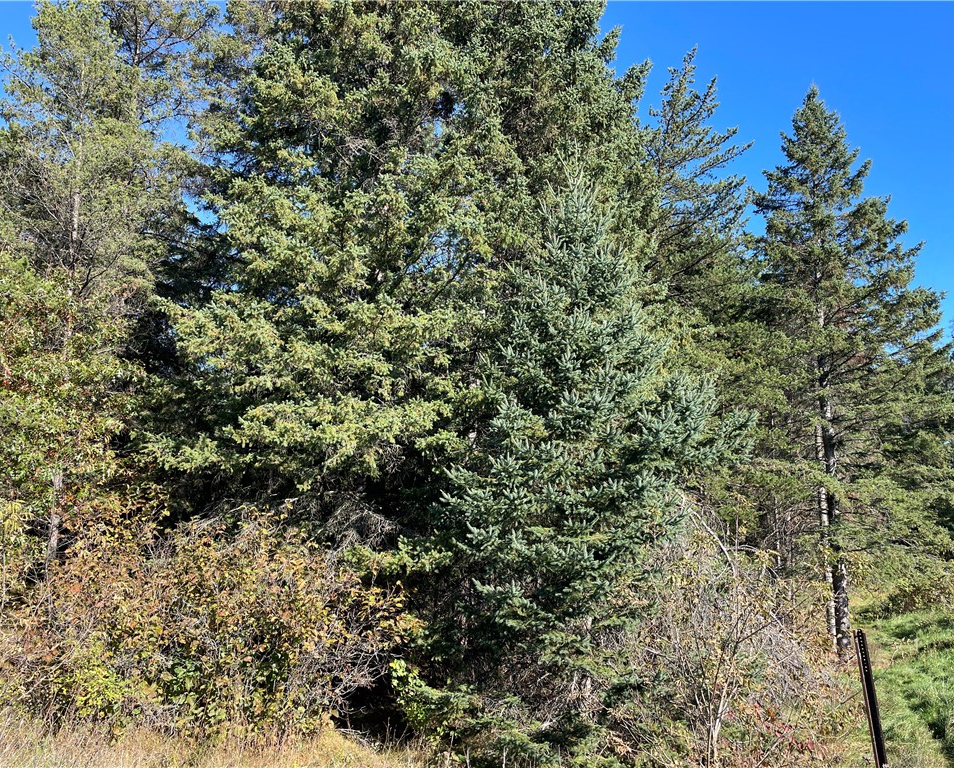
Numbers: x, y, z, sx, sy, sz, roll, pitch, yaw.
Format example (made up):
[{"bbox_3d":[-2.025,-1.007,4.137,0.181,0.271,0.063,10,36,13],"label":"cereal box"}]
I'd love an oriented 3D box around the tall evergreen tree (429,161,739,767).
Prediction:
[{"bbox_3d":[0.970,0.450,6.850,2.750,4.900,2.600,0,-7,0],"label":"tall evergreen tree"}]

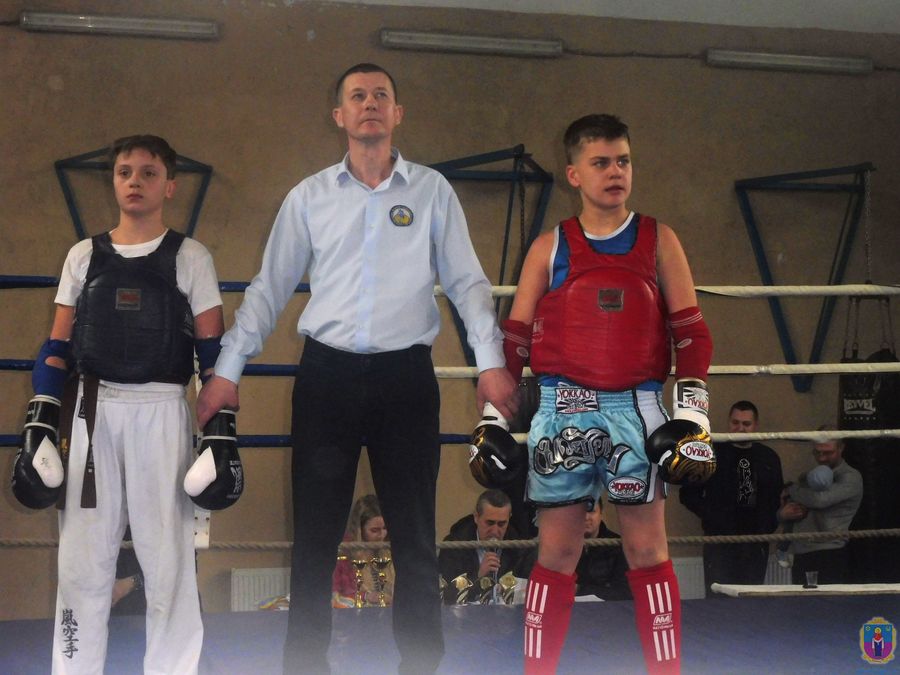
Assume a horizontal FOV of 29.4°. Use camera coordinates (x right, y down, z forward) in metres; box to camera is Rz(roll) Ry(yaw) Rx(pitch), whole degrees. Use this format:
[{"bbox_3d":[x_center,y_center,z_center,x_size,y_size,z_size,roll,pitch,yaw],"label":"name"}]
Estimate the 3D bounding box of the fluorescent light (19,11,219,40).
[{"bbox_3d":[-2.137,-2.010,11.140,1.265,0.105,0.090,1,-3,-13],"label":"fluorescent light"}]

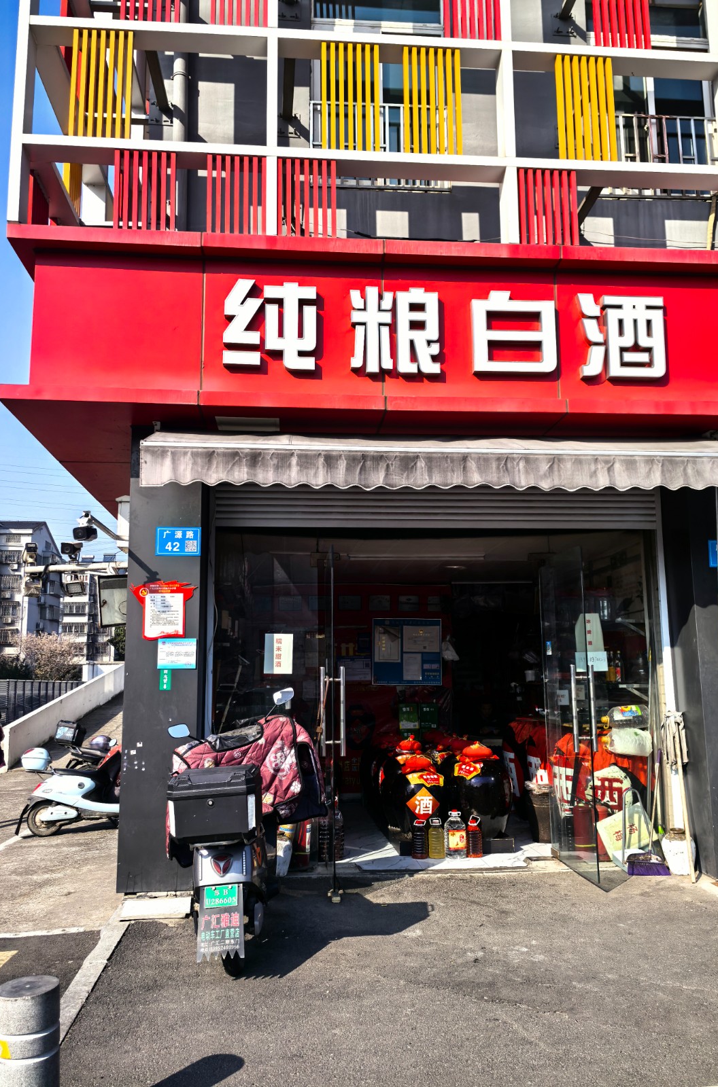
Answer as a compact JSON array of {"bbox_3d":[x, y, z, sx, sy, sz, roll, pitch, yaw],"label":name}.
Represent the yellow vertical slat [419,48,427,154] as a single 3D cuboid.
[{"bbox_3d":[0.472,-3.179,6.138,0.035,0.857,0.066,0,-9,-5],"label":"yellow vertical slat"}]

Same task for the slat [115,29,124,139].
[{"bbox_3d":[-1.642,-3.137,5.854,0.033,0.830,0.080,0,-9,-5],"label":"slat"}]

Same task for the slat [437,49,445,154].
[{"bbox_3d":[0.597,-3.178,6.149,0.035,0.857,0.066,0,-9,-5],"label":"slat"}]

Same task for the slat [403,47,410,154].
[{"bbox_3d":[0.338,-3.124,6.022,0.033,0.830,0.080,0,-9,-5],"label":"slat"}]

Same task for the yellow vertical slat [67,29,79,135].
[{"bbox_3d":[-1.954,-3.151,5.817,0.033,0.832,0.037,0,-9,-5],"label":"yellow vertical slat"}]

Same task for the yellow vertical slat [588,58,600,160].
[{"bbox_3d":[1.699,-3.135,6.128,0.033,0.832,0.037,0,-9,-5],"label":"yellow vertical slat"}]

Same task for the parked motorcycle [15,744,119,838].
[{"bbox_3d":[-3.067,2.795,9.734,1.680,1.080,0.680,0,-9,-2],"label":"parked motorcycle"}]

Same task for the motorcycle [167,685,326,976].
[{"bbox_3d":[-0.676,1.589,4.986,0.860,1.400,1.660,-1,-9,3],"label":"motorcycle"}]

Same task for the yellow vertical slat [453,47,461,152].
[{"bbox_3d":[0.706,-3.122,6.054,0.033,0.830,0.080,0,-9,-5],"label":"yellow vertical slat"}]

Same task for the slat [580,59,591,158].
[{"bbox_3d":[1.635,-3.117,6.133,0.033,0.830,0.080,0,-9,-5],"label":"slat"}]

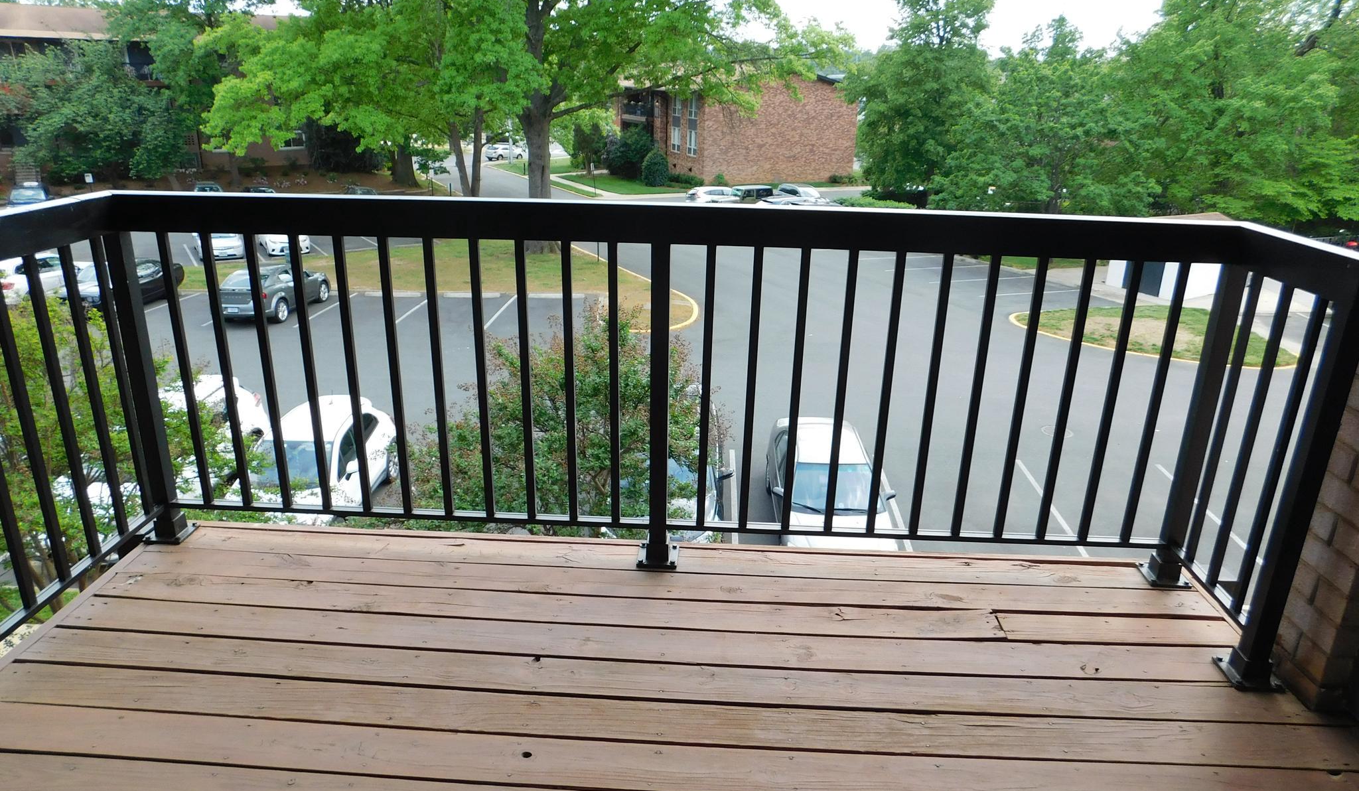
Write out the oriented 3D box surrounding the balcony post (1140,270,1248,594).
[{"bbox_3d":[1.467,0.086,2.572,0.115,0.985,0.115,2,20,2],"label":"balcony post"}]

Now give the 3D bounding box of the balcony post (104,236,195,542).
[{"bbox_3d":[-1.577,-0.028,2.683,0.115,0.985,0.115,2,20,2],"label":"balcony post"}]

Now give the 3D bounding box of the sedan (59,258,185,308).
[{"bbox_3d":[-17.820,-3.797,29.087,1.820,1.440,4.750,2,20,2],"label":"sedan"}]

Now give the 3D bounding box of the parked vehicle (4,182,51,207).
[{"bbox_3d":[-34.000,-10.308,47.016,1.820,1.650,4.500,-10,23,-29],"label":"parked vehicle"}]

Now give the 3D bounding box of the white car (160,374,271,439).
[{"bbox_3d":[-8.806,0.912,15.220,1.820,1.570,4.500,2,20,2],"label":"white car"}]

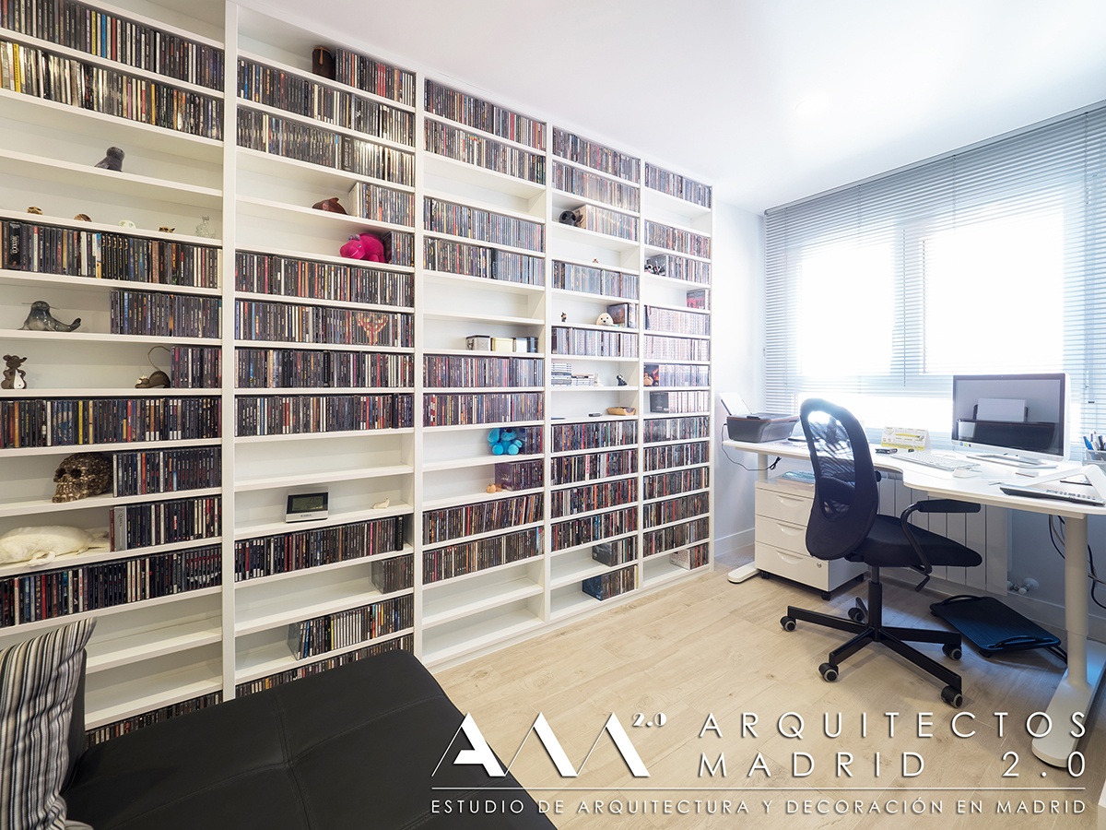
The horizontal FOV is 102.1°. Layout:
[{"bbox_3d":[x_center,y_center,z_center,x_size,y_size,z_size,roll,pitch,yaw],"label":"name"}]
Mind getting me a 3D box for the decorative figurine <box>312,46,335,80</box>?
[{"bbox_3d":[-0.848,-1.272,1.650,0.075,0.120,0.075,-1,3,-27],"label":"decorative figurine"}]

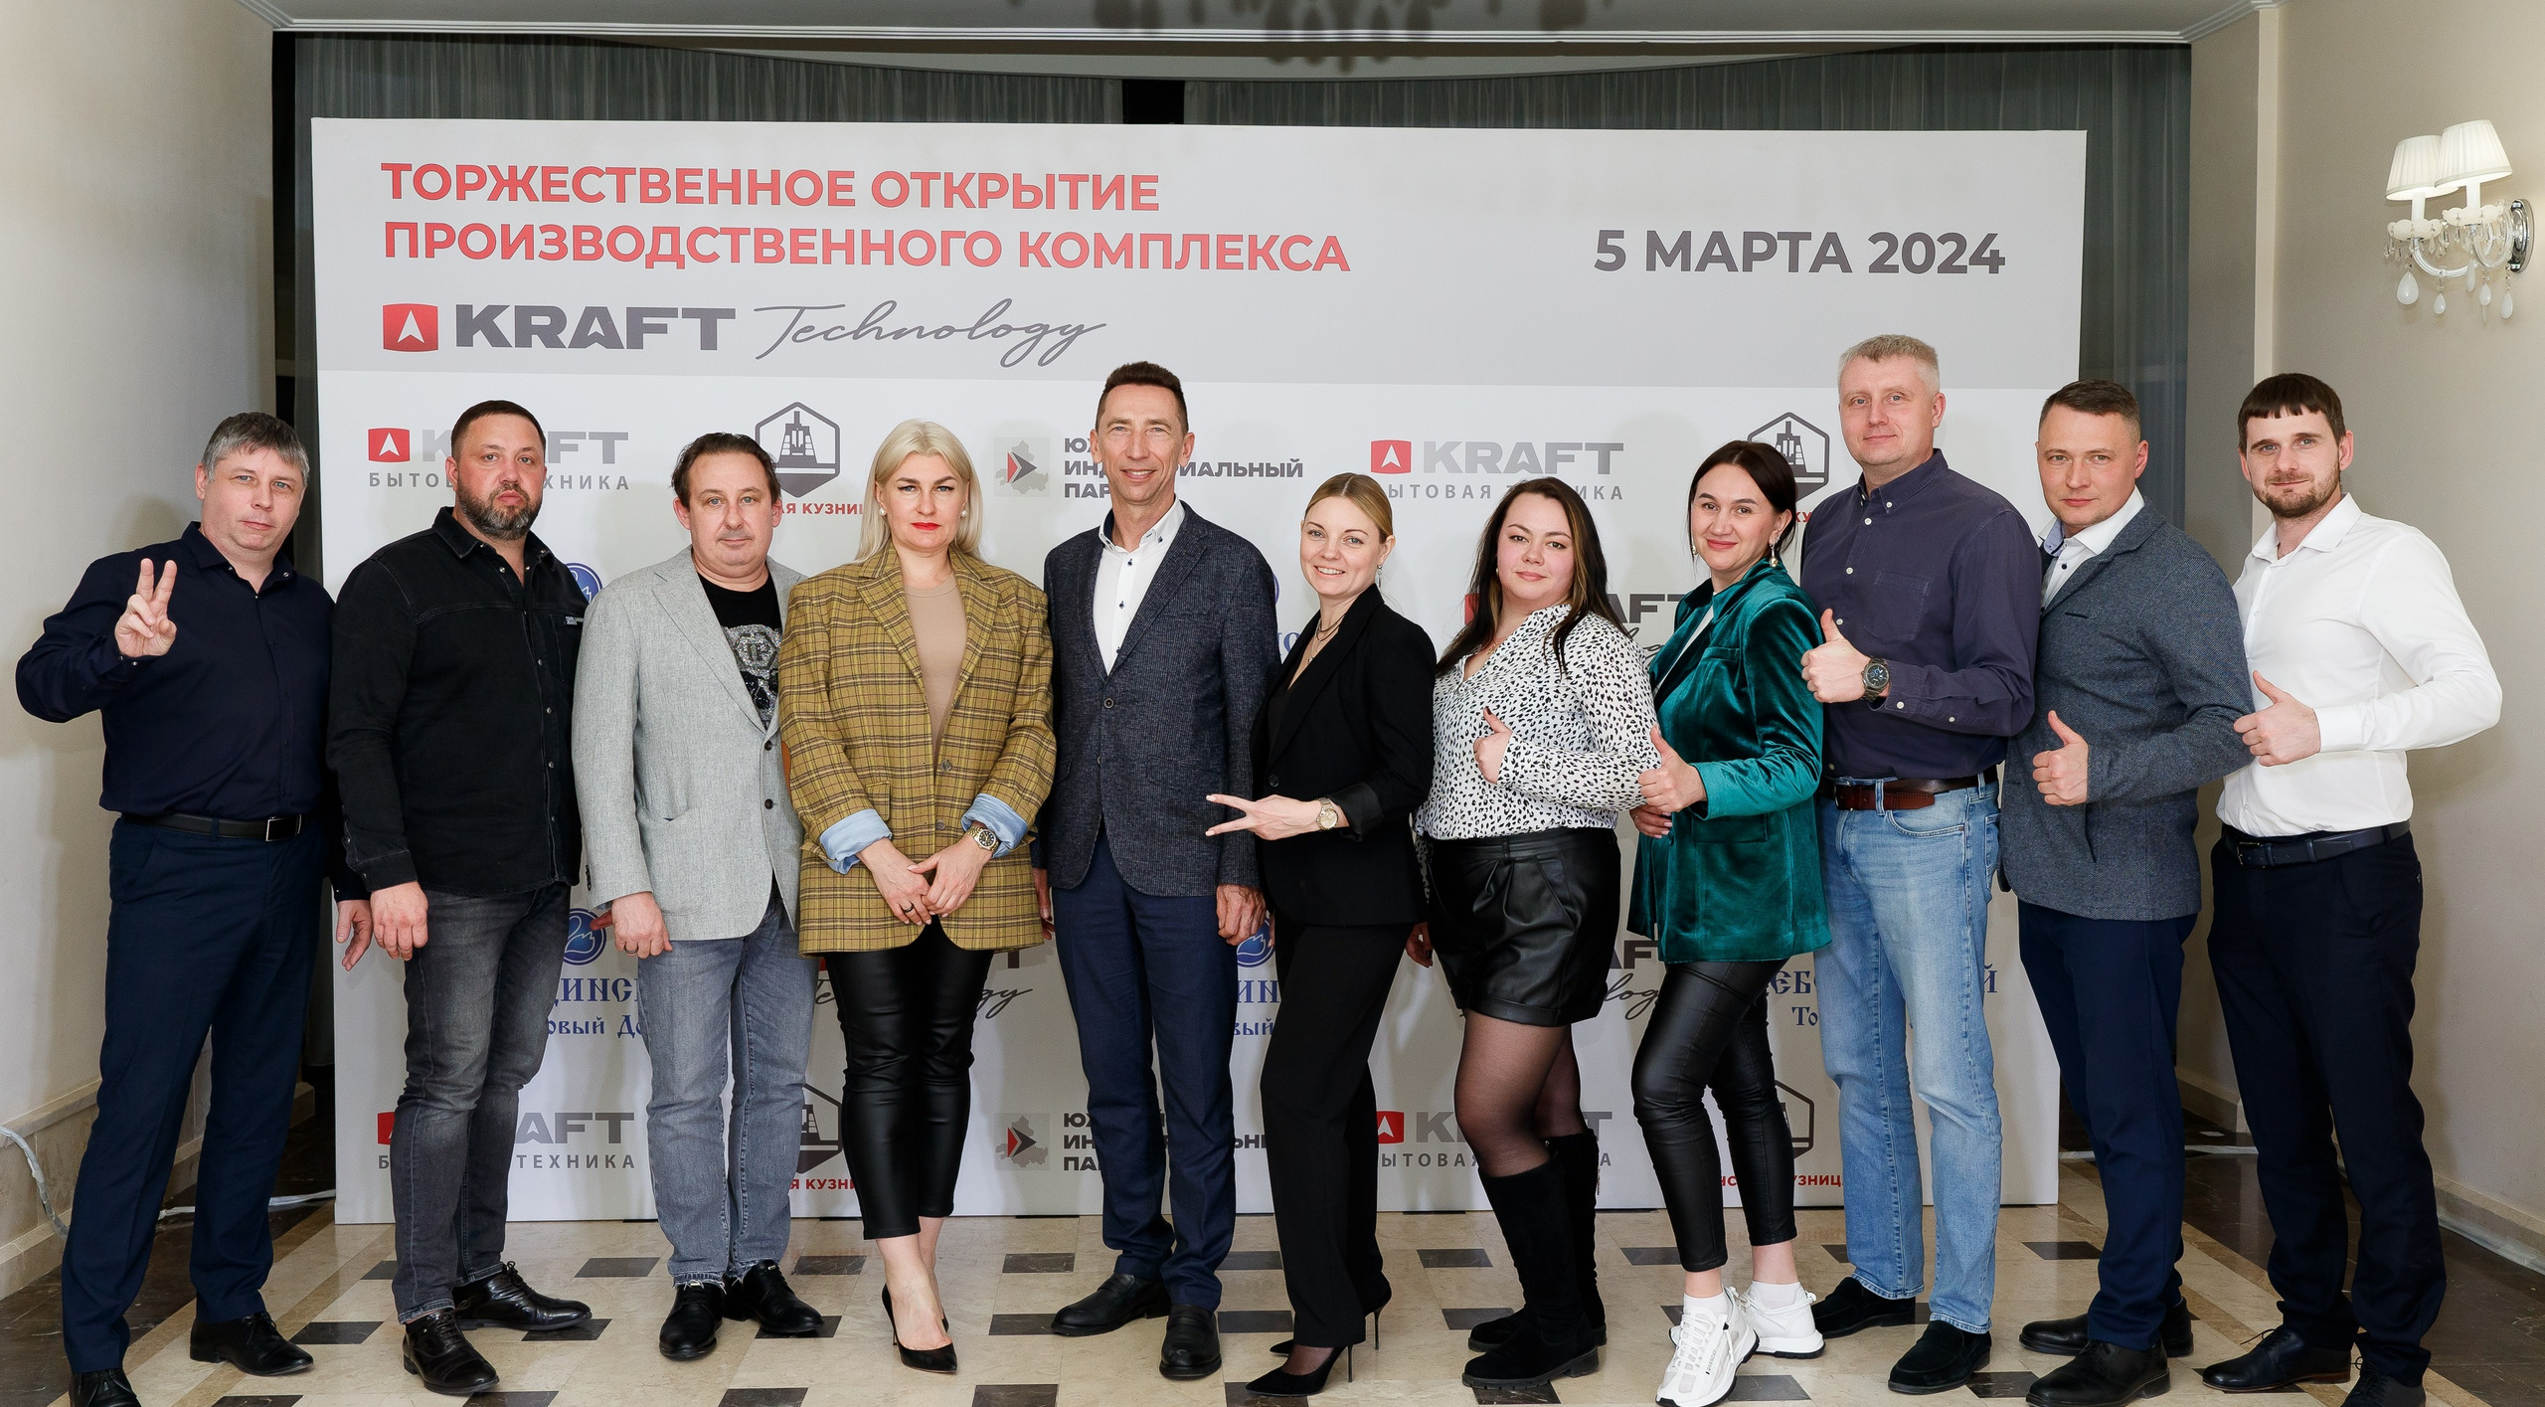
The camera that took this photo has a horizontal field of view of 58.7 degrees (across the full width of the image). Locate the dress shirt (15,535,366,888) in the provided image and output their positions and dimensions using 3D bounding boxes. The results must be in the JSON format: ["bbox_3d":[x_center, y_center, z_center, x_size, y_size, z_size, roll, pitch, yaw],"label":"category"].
[{"bbox_3d":[-1.895,0.005,3.951,0.400,0.660,0.580,2,4,42],"label":"dress shirt"}]

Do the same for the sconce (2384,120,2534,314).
[{"bbox_3d":[2.537,-1.026,4.796,0.240,0.390,0.330,0,3,-2],"label":"sconce"}]

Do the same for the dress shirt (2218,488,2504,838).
[{"bbox_3d":[1.896,-0.066,3.951,0.440,0.590,0.500,-2,3,-32],"label":"dress shirt"}]

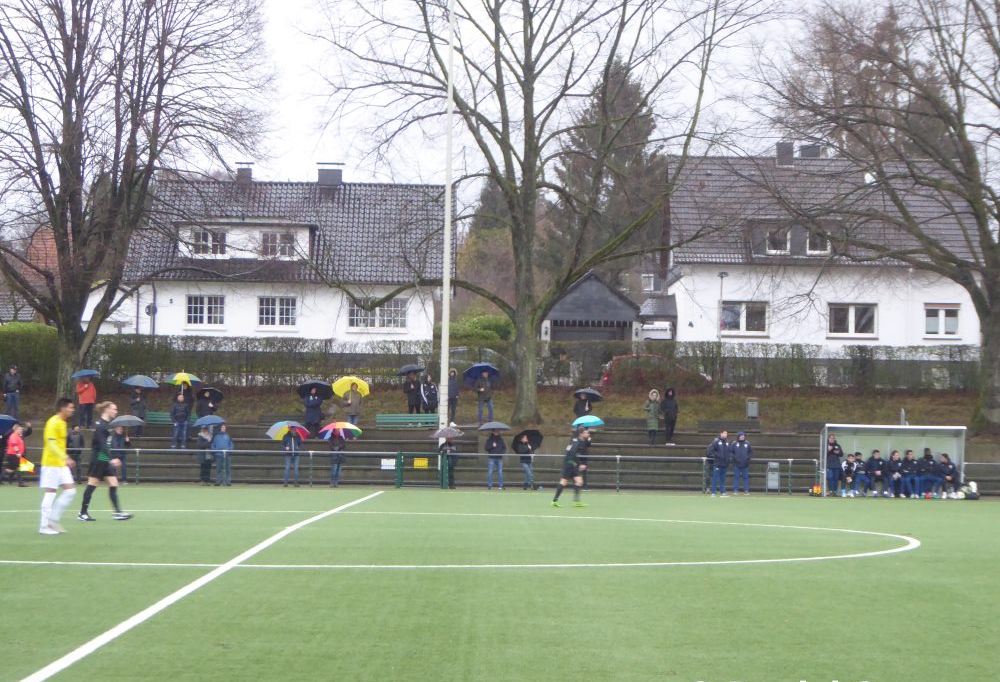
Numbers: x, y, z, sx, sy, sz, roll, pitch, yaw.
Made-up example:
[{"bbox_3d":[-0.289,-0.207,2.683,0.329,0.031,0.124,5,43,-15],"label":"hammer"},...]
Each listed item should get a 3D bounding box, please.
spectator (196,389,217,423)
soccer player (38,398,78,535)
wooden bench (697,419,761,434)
[{"bbox_3d":[-9.108,2.374,75.300,0.520,1.676,0.420,2,-2,-20],"label":"spectator"},{"bbox_3d":[-5.999,1.695,32.900,0.550,1.840,0.550,1,-2,-5],"label":"soccer player"},{"bbox_3d":[7.309,2.733,77.200,2.000,0.460,0.500,1,-2,0],"label":"wooden bench"}]

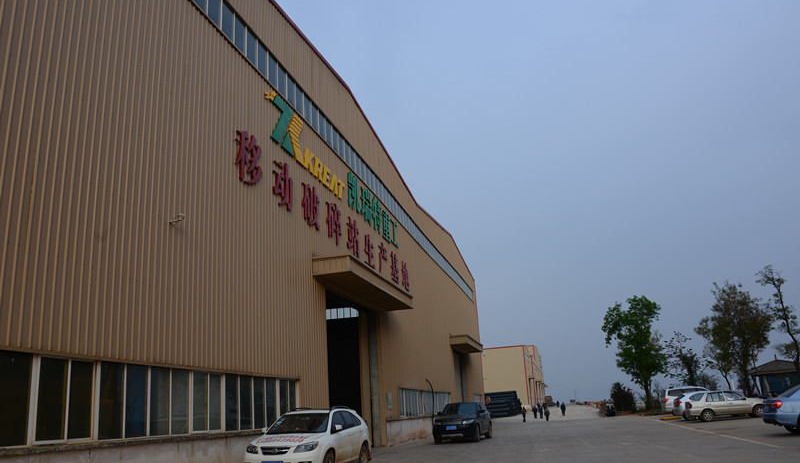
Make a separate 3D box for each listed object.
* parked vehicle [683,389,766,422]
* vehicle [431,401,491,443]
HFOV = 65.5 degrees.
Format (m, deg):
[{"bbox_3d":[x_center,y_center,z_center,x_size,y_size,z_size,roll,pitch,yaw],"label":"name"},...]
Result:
[{"bbox_3d":[17.354,9.207,33.010,4.150,1.470,1.640,-7,-17,12],"label":"parked vehicle"},{"bbox_3d":[2.818,8.416,27.535,1.930,1.640,4.370,-9,-17,18],"label":"vehicle"}]

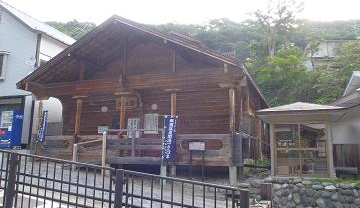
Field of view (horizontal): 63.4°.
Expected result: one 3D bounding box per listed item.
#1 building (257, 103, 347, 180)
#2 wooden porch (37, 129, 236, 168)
[{"bbox_3d":[4.660,1.306,11.318,2.936,2.806,2.600,-3,-11,21],"label":"building"},{"bbox_3d":[-2.387,2.190,14.025,10.506,1.316,1.950,-3,-11,21],"label":"wooden porch"}]

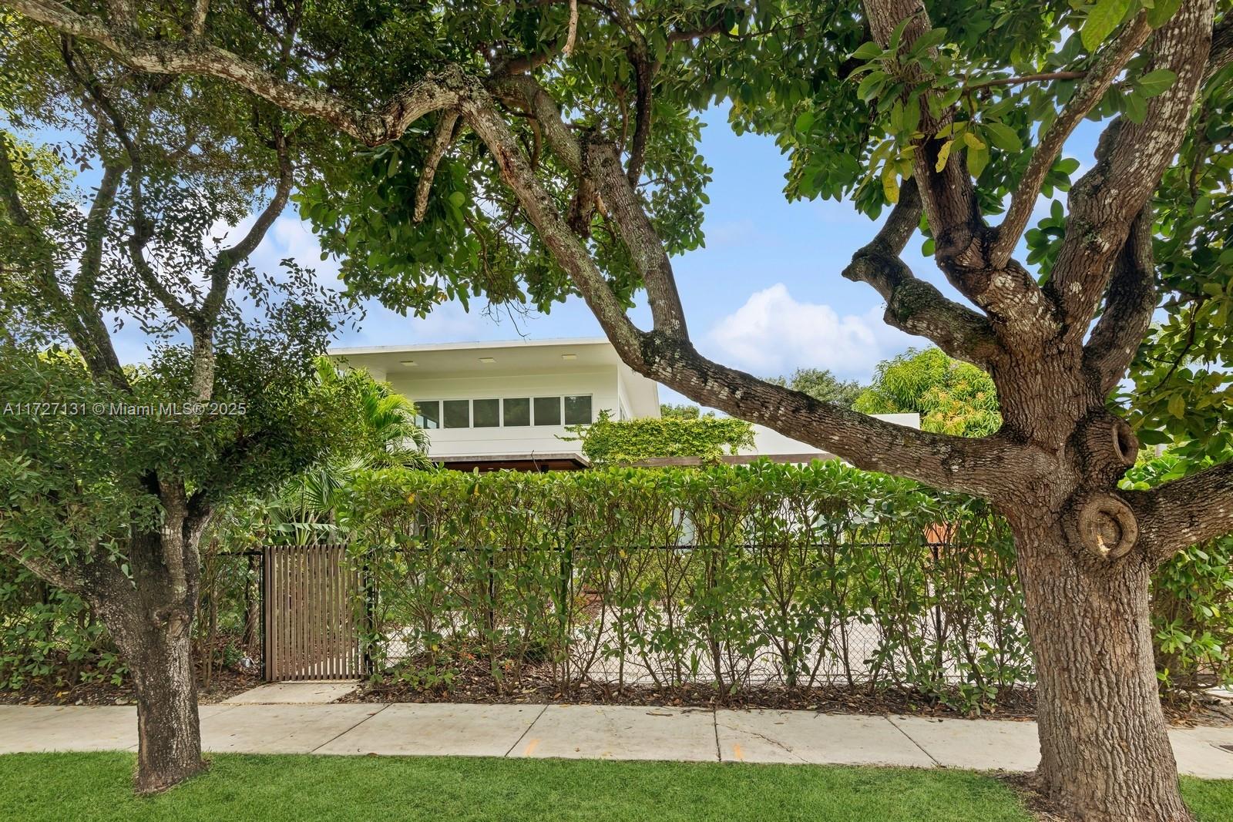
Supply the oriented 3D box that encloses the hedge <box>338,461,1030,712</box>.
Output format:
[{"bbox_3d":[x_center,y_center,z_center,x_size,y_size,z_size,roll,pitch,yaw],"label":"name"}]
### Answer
[{"bbox_3d":[0.480,1.530,5.400,6.300,2.050,0.850,-2,-4,6],"label":"hedge"}]

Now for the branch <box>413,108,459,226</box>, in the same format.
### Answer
[{"bbox_3d":[-1.120,-1.500,3.600,0.270,0.680,0.220,-2,-4,6],"label":"branch"}]

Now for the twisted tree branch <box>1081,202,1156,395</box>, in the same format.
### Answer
[{"bbox_3d":[3.080,-0.660,3.580,0.350,1.120,0.380,-4,-5,40],"label":"twisted tree branch"}]

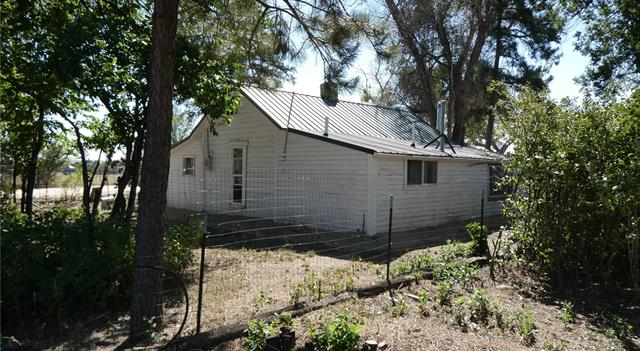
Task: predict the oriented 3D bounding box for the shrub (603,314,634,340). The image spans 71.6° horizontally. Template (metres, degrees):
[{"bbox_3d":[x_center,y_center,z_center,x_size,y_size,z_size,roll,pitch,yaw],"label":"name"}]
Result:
[{"bbox_3d":[2.864,1.439,4.250,0.293,0.214,0.278,1,1,34],"label":"shrub"}]

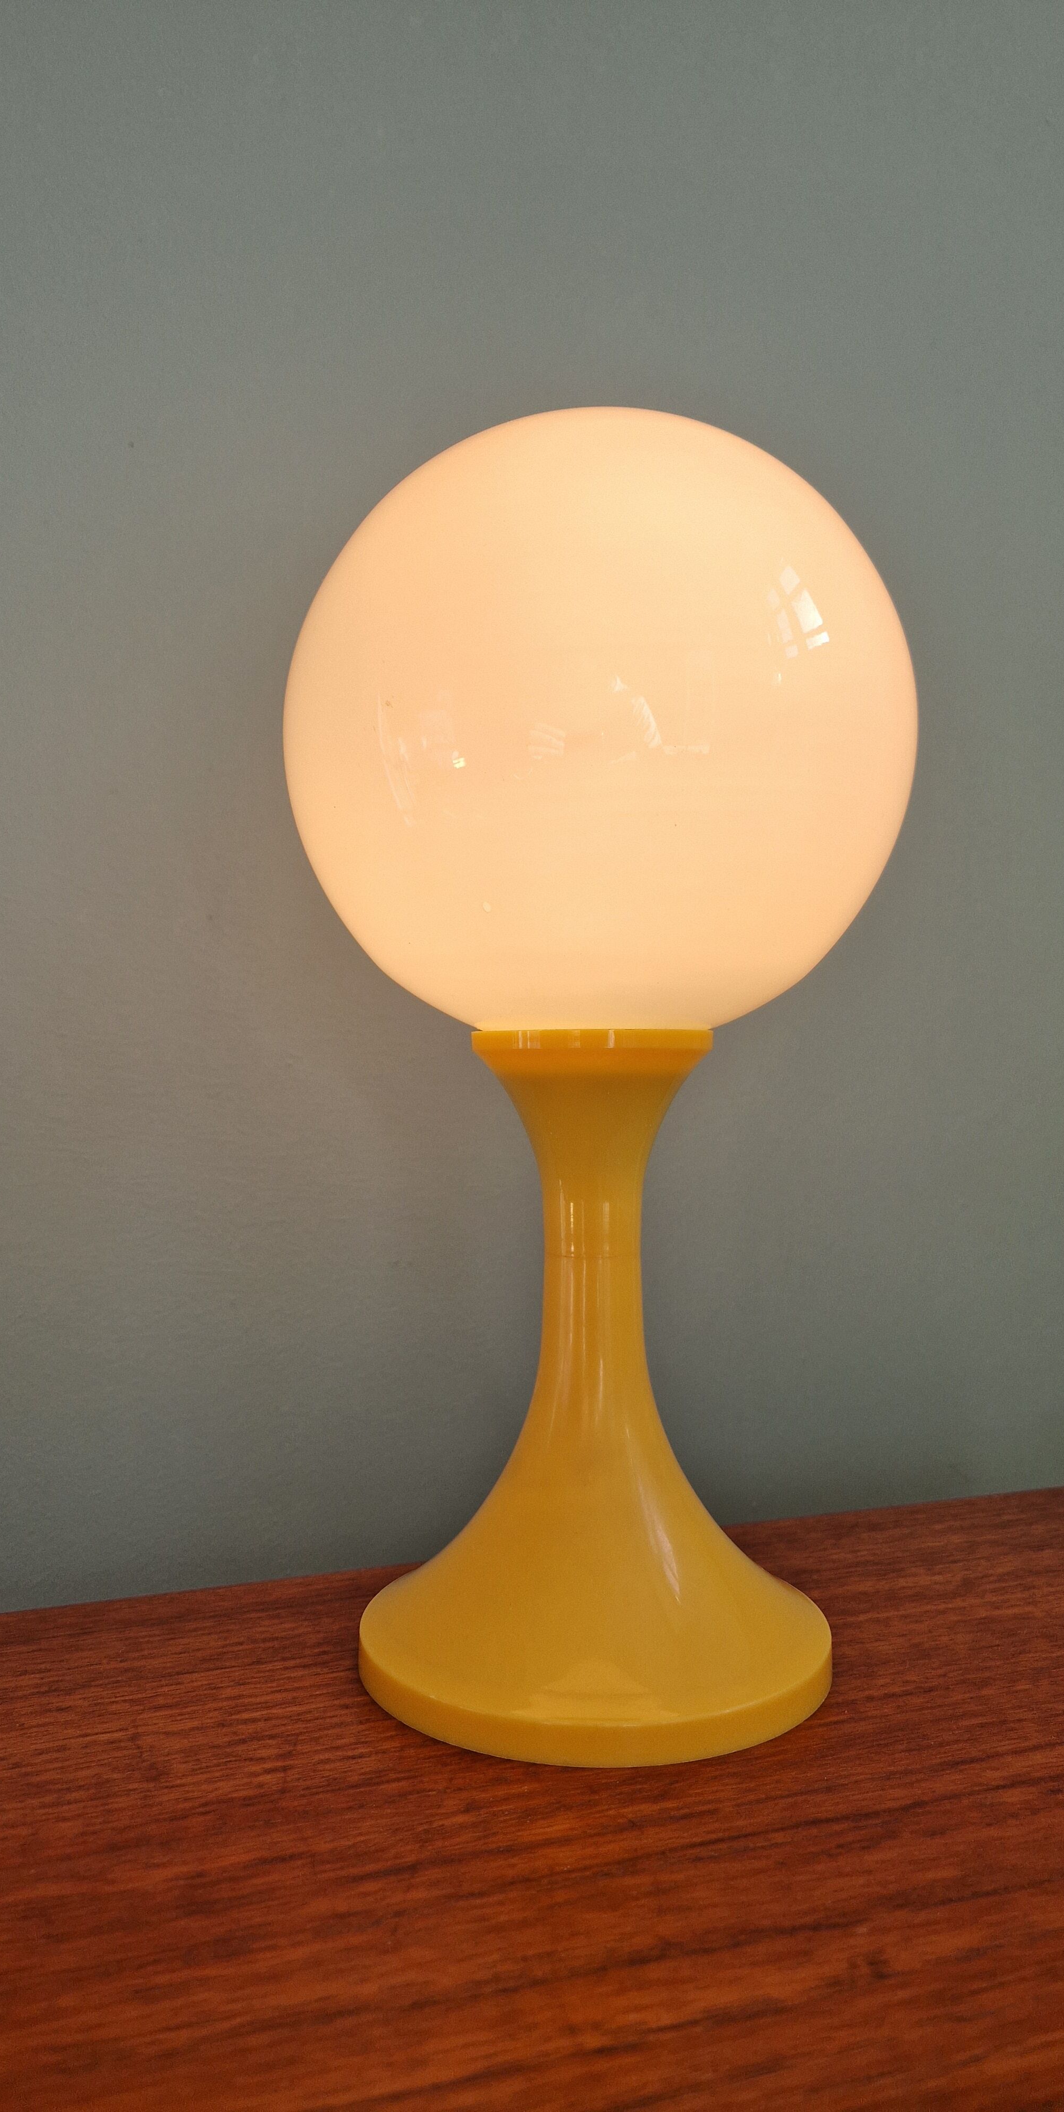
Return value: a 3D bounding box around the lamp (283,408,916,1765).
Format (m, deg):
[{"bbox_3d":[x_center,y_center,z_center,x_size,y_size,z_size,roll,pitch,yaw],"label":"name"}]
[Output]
[{"bbox_3d":[0.021,-0.004,0.458,0.202,0.397,0.202,0,-1,0],"label":"lamp"}]

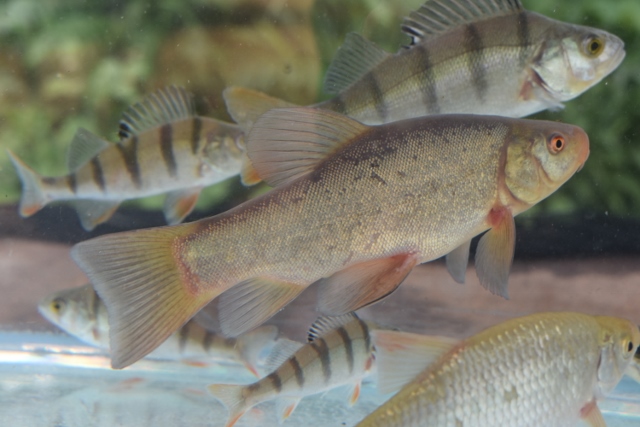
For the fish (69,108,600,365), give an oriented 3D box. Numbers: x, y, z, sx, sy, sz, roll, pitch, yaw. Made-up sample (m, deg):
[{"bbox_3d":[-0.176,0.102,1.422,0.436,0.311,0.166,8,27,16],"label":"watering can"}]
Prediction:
[{"bbox_3d":[0.010,0.004,0.605,0.310,0.142,0.056,-18,0,-18],"label":"fish"}]

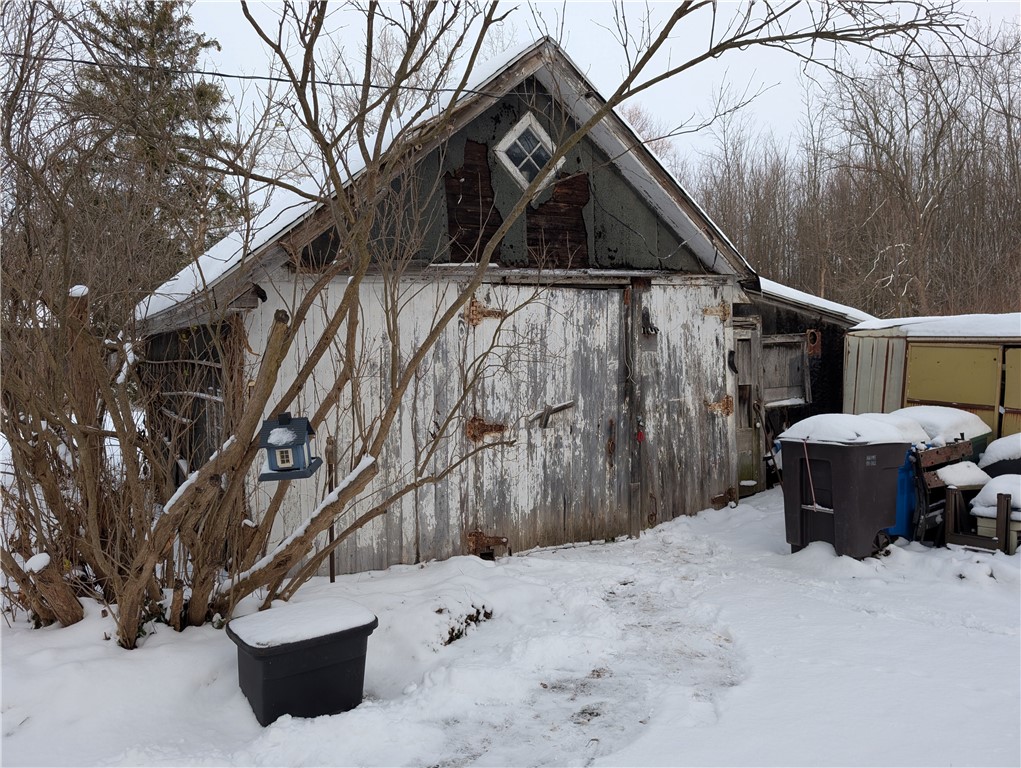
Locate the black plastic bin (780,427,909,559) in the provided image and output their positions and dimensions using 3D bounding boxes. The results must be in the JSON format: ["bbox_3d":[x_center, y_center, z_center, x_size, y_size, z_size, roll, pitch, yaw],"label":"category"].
[{"bbox_3d":[2.780,0.865,5.910,0.850,1.070,0.730,-5,8,-38],"label":"black plastic bin"}]

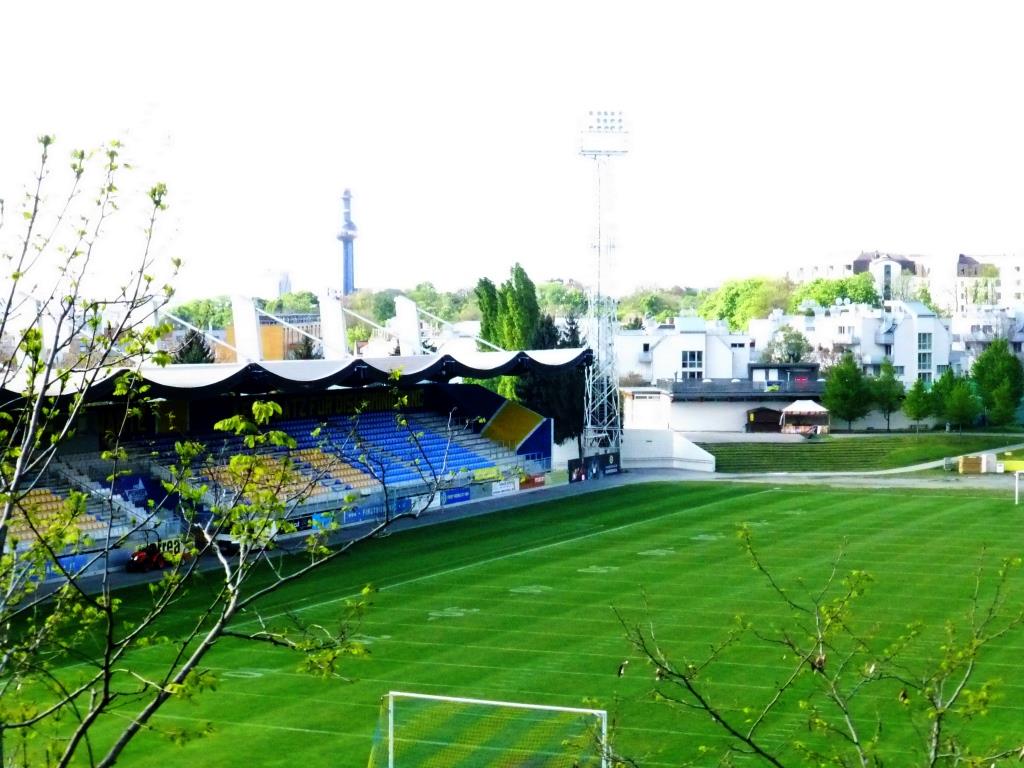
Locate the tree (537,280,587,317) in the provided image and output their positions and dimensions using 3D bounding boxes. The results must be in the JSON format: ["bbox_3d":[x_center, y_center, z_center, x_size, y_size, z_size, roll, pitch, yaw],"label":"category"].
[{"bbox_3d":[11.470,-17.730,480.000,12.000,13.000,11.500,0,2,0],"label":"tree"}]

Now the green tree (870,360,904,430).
[{"bbox_3d":[37.540,1.150,207.000,3.500,7.400,3.500,0,2,0],"label":"green tree"}]

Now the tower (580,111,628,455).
[{"bbox_3d":[8.350,-8.530,188.000,4.200,32.200,2.800,-1,2,-10],"label":"tower"}]

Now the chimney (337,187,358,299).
[{"bbox_3d":[-136.640,-100.090,1720.000,17.000,124.000,17.000,0,2,0],"label":"chimney"}]

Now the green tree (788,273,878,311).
[{"bbox_3d":[57.630,-13.670,370.000,16.300,13.000,14.000,0,2,0],"label":"green tree"}]

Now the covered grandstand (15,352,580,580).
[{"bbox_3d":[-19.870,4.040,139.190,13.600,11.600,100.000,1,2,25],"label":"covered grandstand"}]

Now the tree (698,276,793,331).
[{"bbox_3d":[40.030,-11.920,355.000,15.800,13.500,14.000,0,2,0],"label":"tree"}]

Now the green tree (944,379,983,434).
[{"bbox_3d":[43.290,2.310,199.000,3.700,5.700,3.600,0,2,0],"label":"green tree"}]

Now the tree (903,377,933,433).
[{"bbox_3d":[39.120,2.170,200.000,2.900,5.800,2.900,0,2,0],"label":"tree"}]

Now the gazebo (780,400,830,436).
[{"bbox_3d":[28.940,3.320,203.500,4.400,3.400,3.300,0,2,12],"label":"gazebo"}]

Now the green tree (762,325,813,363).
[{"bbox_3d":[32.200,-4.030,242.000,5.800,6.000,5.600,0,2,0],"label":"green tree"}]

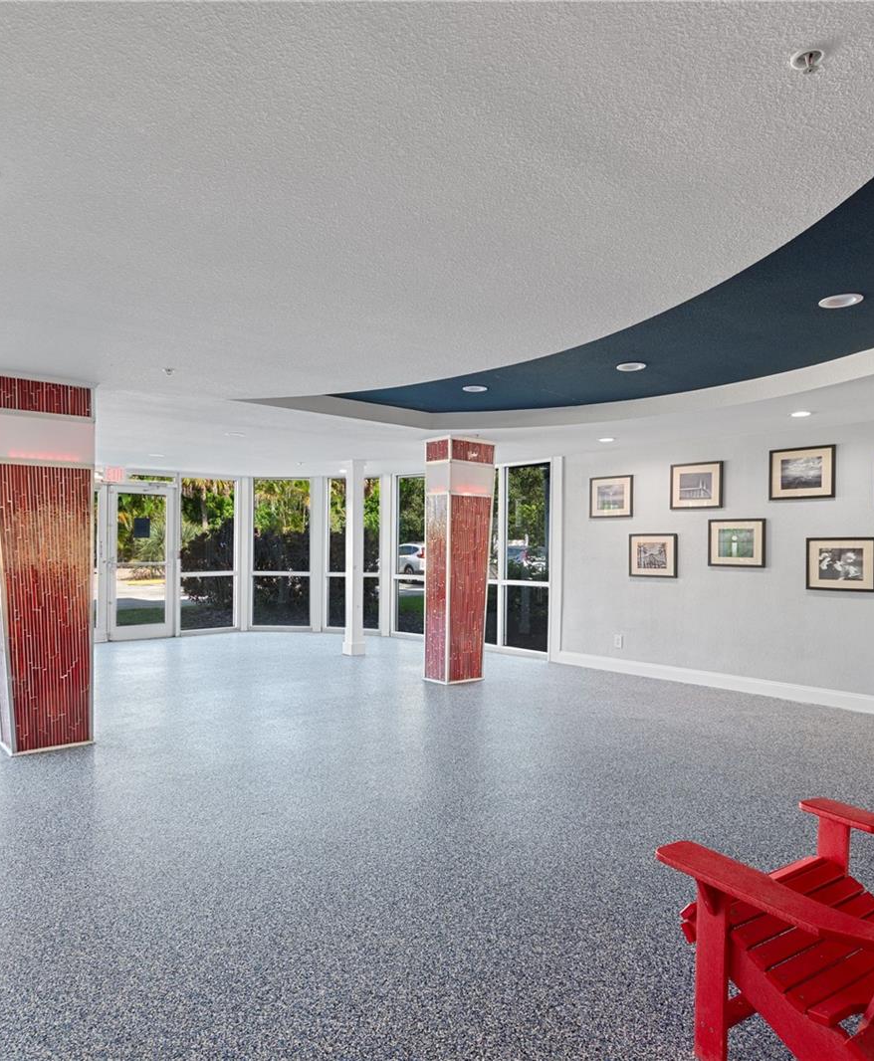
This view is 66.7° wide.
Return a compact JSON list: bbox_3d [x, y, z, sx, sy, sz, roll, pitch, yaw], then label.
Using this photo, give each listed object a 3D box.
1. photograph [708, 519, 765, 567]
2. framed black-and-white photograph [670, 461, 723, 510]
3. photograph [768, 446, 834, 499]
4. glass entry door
[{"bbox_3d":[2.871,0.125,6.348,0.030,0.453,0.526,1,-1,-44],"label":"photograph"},{"bbox_3d":[2.605,-0.448,6.677,0.030,0.475,0.547,2,-1,-43],"label":"framed black-and-white photograph"},{"bbox_3d":[3.279,-0.513,5.967,0.030,0.475,0.547,2,-1,-43],"label":"photograph"},{"bbox_3d":[-4.156,0.460,9.356,0.870,2.140,0.050,1,-1,-36],"label":"glass entry door"}]

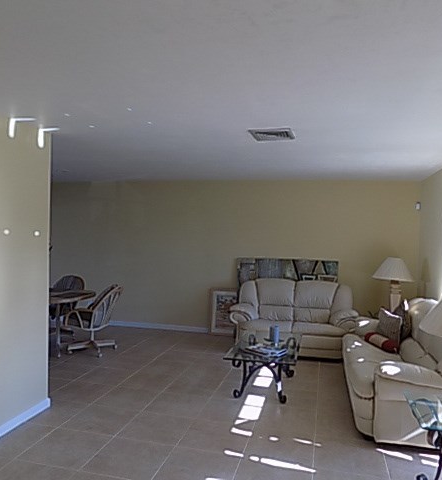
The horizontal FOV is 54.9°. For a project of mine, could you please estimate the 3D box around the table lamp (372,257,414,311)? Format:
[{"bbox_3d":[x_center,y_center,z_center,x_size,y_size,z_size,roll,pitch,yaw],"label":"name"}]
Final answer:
[{"bbox_3d":[2.341,0.622,5.784,0.520,0.770,0.520,2,1,14],"label":"table lamp"}]

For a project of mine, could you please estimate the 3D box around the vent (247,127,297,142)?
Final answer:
[{"bbox_3d":[0.438,-0.880,3.581,0.350,0.020,0.410,2,1,14],"label":"vent"}]

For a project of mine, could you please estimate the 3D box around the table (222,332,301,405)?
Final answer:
[{"bbox_3d":[0.492,1.347,4.570,0.680,0.410,1.230,2,1,14],"label":"table"}]

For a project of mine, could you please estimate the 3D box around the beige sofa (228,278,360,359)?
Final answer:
[{"bbox_3d":[1.021,1.062,5.952,1.680,0.980,0.880,2,1,14],"label":"beige sofa"}]

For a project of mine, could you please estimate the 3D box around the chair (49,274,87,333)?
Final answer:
[{"bbox_3d":[-2.413,1.001,6.726,0.580,0.890,0.680,2,1,-3],"label":"chair"}]

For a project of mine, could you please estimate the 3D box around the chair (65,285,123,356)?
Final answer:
[{"bbox_3d":[-1.619,1.035,5.645,0.700,0.890,0.580,2,1,14],"label":"chair"}]

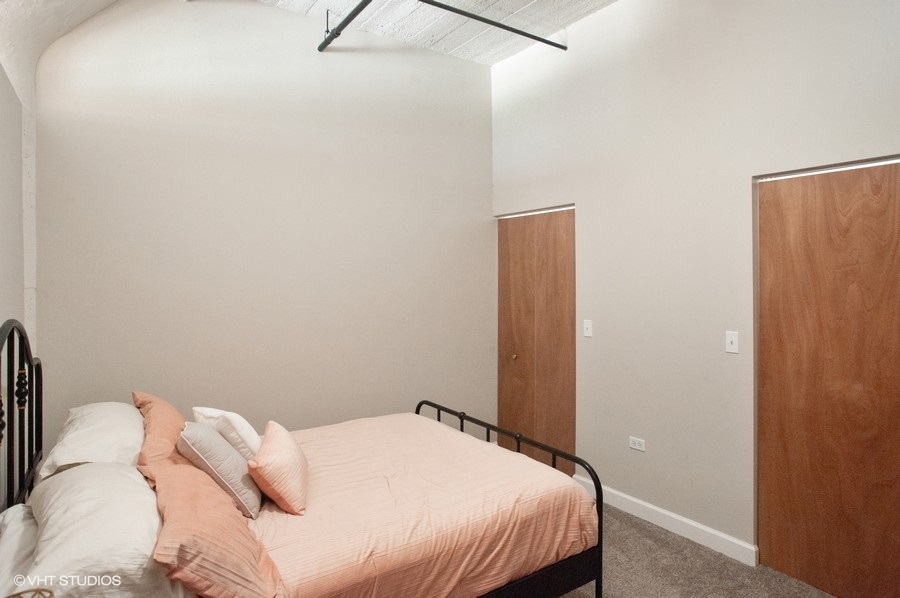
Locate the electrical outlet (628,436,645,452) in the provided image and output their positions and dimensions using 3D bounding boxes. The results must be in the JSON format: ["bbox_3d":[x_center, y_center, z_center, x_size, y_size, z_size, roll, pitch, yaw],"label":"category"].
[{"bbox_3d":[1.197,0.927,3.191,0.010,0.071,0.115,-1,1,-35],"label":"electrical outlet"}]

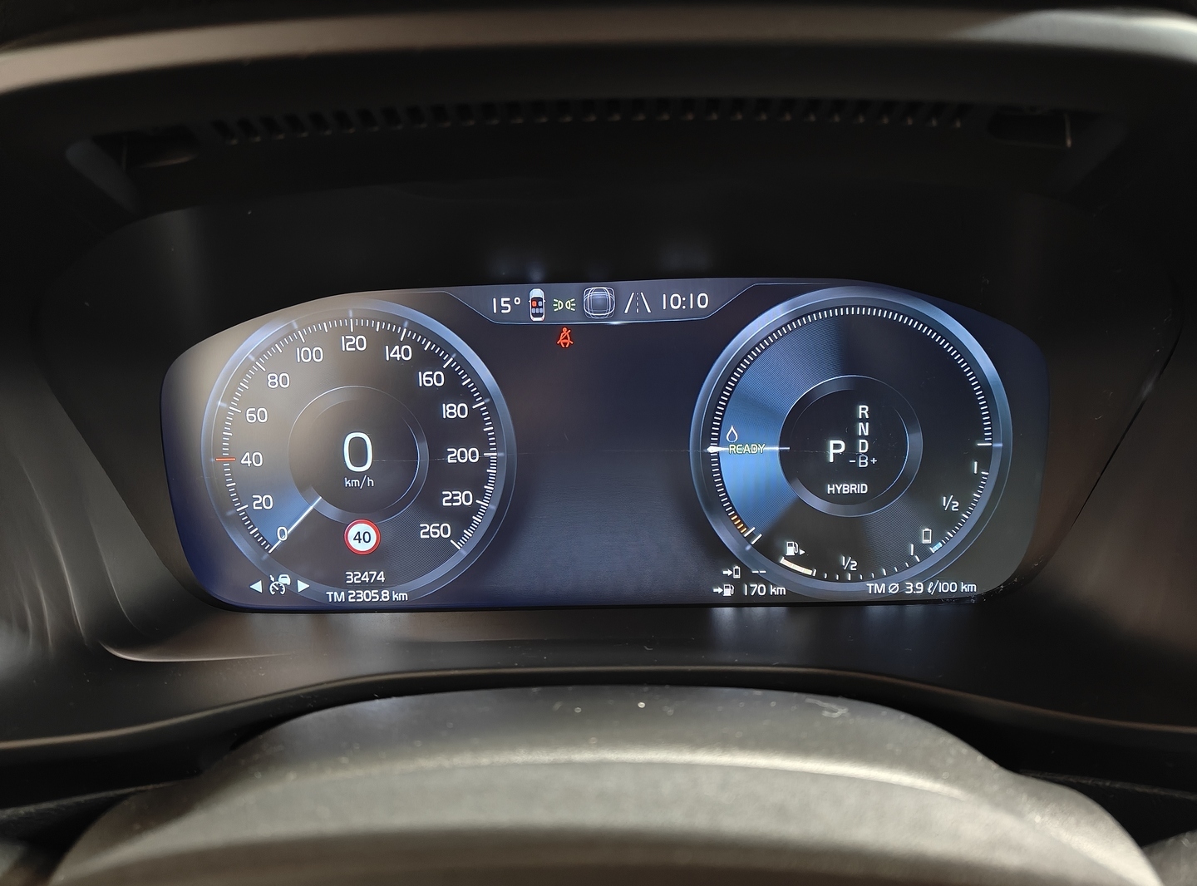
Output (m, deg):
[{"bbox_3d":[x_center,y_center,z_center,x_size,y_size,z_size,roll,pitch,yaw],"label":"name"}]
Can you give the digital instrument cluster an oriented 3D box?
[{"bbox_3d":[0.001,0.001,0.283,0.293,0.110,0.026,-1,7,1],"label":"digital instrument cluster"}]

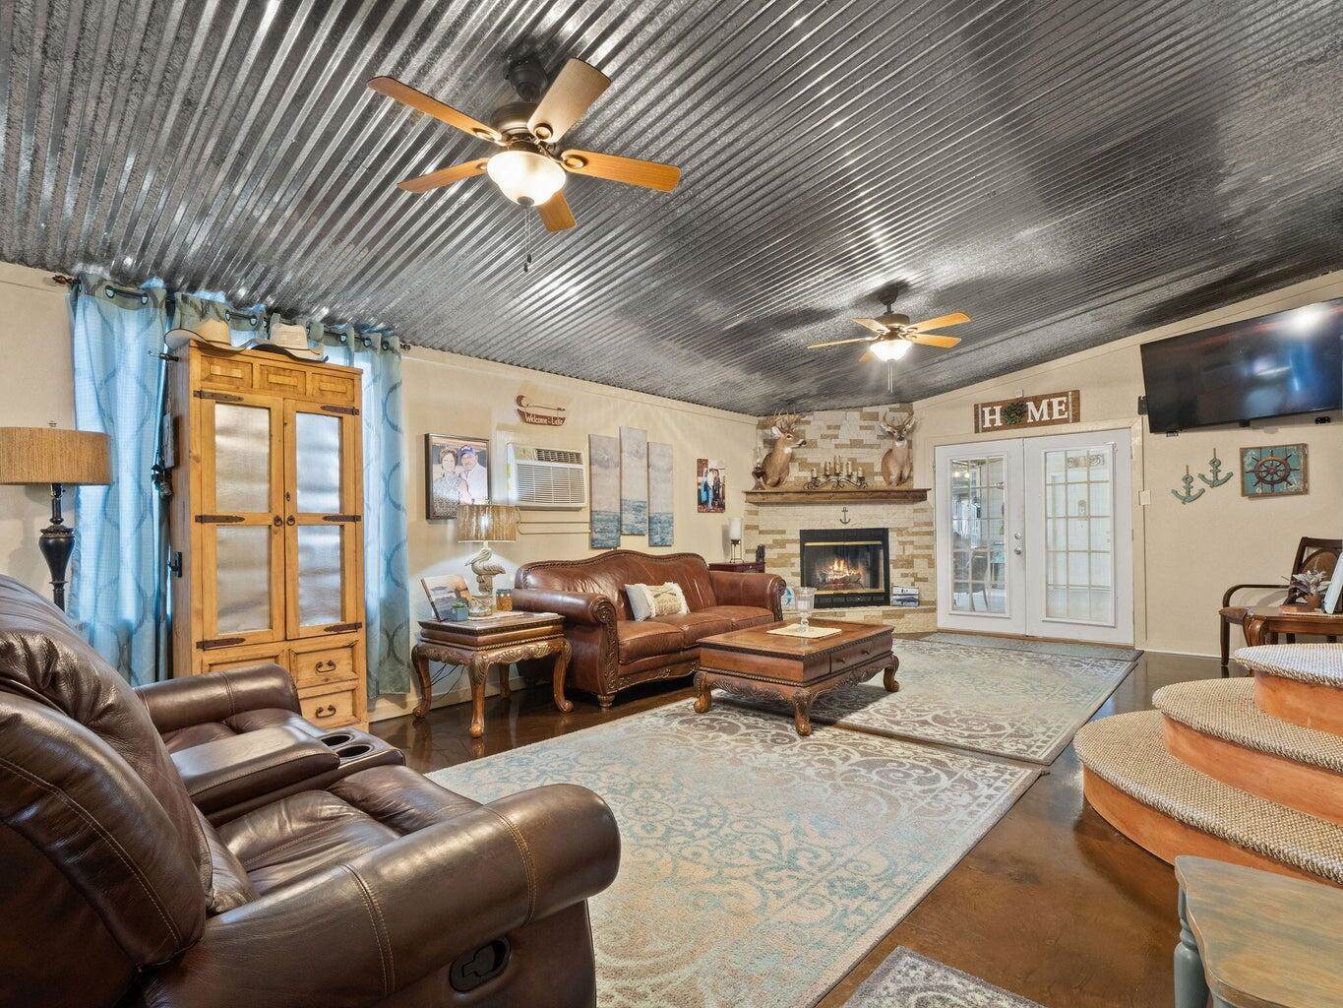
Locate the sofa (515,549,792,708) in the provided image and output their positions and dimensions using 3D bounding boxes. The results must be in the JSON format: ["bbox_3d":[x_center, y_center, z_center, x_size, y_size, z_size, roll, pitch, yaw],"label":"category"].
[{"bbox_3d":[-0.076,0.882,5.027,0.866,0.990,2.260,-3,-3,45],"label":"sofa"}]

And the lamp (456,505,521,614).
[{"bbox_3d":[-1.216,0.361,4.112,0.410,0.710,0.410,-3,-3,45],"label":"lamp"}]

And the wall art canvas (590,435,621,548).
[{"bbox_3d":[-0.562,-0.097,5.210,0.033,0.926,0.302,-3,-3,45],"label":"wall art canvas"}]

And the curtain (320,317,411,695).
[{"bbox_3d":[-1.797,0.059,3.628,0.120,2.124,0.467,-2,-1,39],"label":"curtain"}]

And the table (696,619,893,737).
[{"bbox_3d":[0.867,1.097,4.145,0.760,0.460,1.260,-3,-3,45],"label":"table"}]

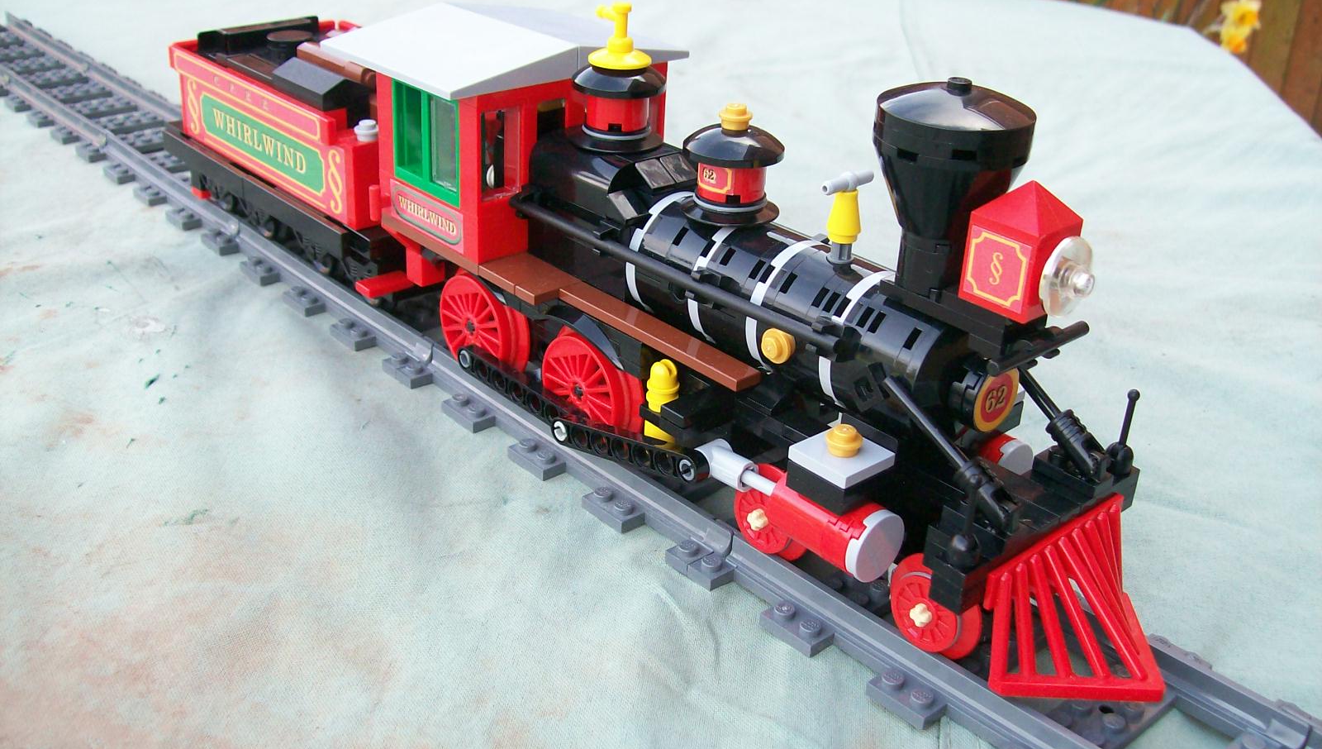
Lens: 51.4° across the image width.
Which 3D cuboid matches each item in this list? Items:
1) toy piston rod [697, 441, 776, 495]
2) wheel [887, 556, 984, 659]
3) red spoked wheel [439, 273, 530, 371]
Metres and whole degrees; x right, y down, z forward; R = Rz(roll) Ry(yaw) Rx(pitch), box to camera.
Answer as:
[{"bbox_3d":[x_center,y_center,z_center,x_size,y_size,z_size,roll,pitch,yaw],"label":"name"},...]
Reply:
[{"bbox_3d":[0.017,0.022,0.312,0.008,0.008,0.025,-20,34,-38],"label":"toy piston rod"},{"bbox_3d":[0.057,0.050,0.290,0.006,0.024,0.024,-20,34,-38],"label":"wheel"},{"bbox_3d":[-0.052,-0.014,0.395,0.008,0.037,0.037,-20,34,-38],"label":"red spoked wheel"}]

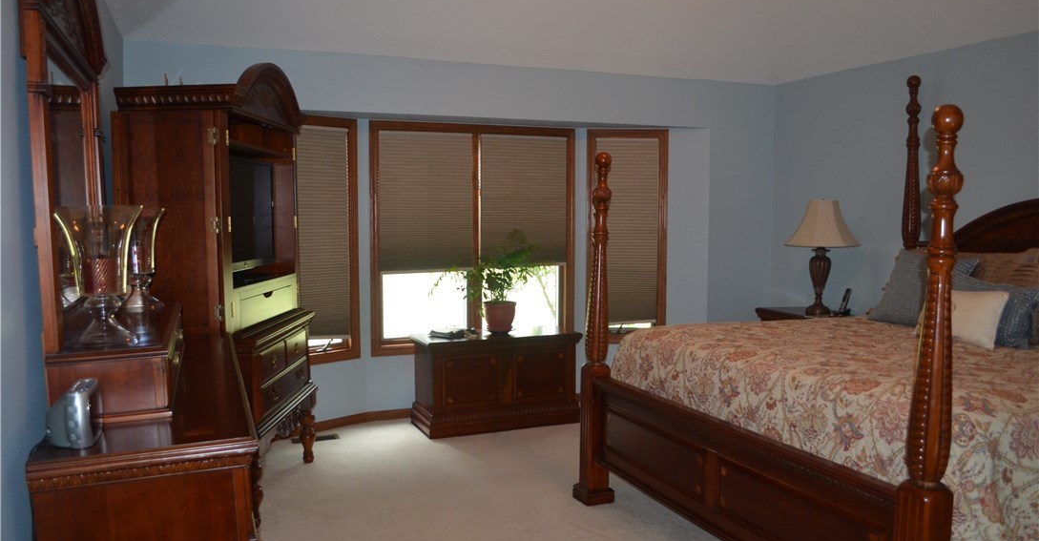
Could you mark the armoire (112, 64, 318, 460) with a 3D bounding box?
[{"bbox_3d":[-1.524,0.054,4.081,0.620,2.233,1.012,0,5,1],"label":"armoire"}]

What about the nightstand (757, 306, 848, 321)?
[{"bbox_3d":[2.108,0.676,5.467,0.495,0.754,0.735,-2,5,-22],"label":"nightstand"}]

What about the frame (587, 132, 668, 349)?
[{"bbox_3d":[0.841,-0.263,6.019,0.626,1.650,0.080,0,5,-4],"label":"frame"}]

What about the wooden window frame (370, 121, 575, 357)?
[{"bbox_3d":[-0.311,-0.239,5.712,1.587,1.650,0.080,-2,5,-22],"label":"wooden window frame"}]

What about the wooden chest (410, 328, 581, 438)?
[{"bbox_3d":[-0.156,0.751,5.400,1.103,0.625,0.412,-2,5,-23],"label":"wooden chest"}]

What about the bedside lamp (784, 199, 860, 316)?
[{"bbox_3d":[2.076,-0.091,5.365,0.523,0.795,0.523,-2,5,-22],"label":"bedside lamp"}]

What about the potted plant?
[{"bbox_3d":[-0.219,0.075,5.418,0.750,0.726,0.600,-2,5,-22],"label":"potted plant"}]

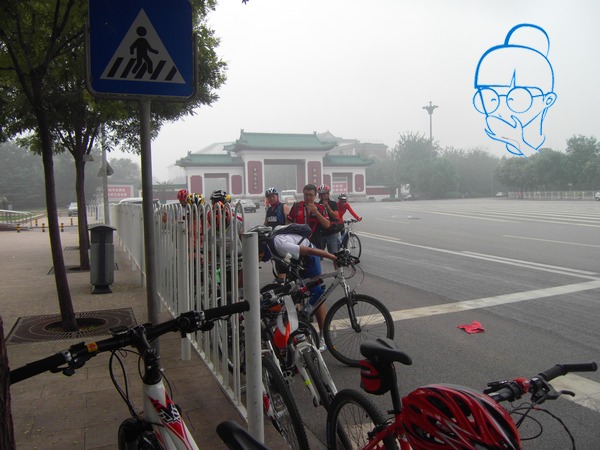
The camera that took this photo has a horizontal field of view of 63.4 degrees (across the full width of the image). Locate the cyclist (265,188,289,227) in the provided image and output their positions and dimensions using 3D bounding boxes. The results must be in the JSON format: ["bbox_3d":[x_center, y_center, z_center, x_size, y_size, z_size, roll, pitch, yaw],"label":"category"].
[{"bbox_3d":[-0.399,0.228,8.600,0.540,1.760,0.400,0,3,21],"label":"cyclist"}]

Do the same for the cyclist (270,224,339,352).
[{"bbox_3d":[0.000,0.637,4.880,0.820,1.300,0.600,-2,3,-14],"label":"cyclist"}]

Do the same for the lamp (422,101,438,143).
[{"bbox_3d":[25.546,-13.830,95.000,3.000,20.100,3.000,-1,3,0],"label":"lamp"}]

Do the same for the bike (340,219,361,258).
[{"bbox_3d":[1.200,0.320,13.100,0.600,1.050,1.700,-3,3,-30],"label":"bike"}]

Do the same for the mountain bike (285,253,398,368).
[{"bbox_3d":[0.170,0.759,4.770,1.680,1.060,0.600,1,4,40],"label":"mountain bike"}]

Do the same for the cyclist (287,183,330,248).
[{"bbox_3d":[0.105,0.368,6.000,0.560,1.730,0.420,-1,3,7],"label":"cyclist"}]

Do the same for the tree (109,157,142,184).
[{"bbox_3d":[-30.564,-6.990,85.000,6.200,9.800,6.200,-1,3,0],"label":"tree"}]

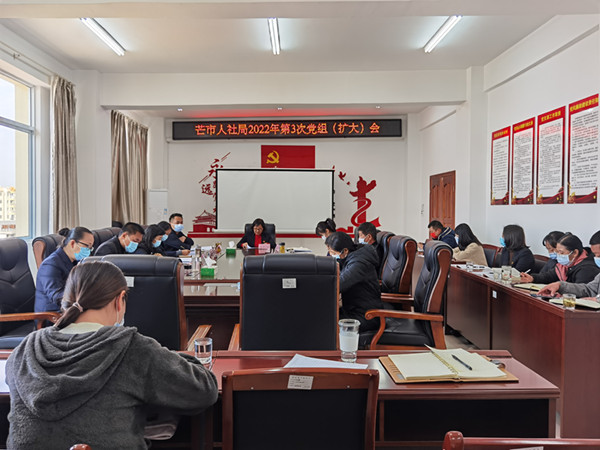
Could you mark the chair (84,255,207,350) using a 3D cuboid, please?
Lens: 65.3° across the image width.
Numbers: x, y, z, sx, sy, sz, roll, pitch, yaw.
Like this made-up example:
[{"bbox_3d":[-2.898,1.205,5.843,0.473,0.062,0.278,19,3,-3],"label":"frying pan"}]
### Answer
[{"bbox_3d":[-0.897,0.738,2.751,0.650,1.160,0.680,0,2,-1],"label":"chair"}]

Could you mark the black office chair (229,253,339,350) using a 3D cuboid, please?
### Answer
[{"bbox_3d":[-0.060,0.718,2.730,0.630,1.150,0.700,0,2,-1],"label":"black office chair"}]

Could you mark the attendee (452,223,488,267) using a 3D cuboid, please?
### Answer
[{"bbox_3d":[2.079,0.602,5.851,0.700,1.200,0.480,0,2,-1],"label":"attendee"}]

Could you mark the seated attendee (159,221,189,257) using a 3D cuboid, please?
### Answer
[{"bbox_3d":[-1.736,0.585,6.021,0.720,1.220,0.500,0,2,2],"label":"seated attendee"}]

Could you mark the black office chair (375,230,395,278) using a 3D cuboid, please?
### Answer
[{"bbox_3d":[0.636,0.654,4.992,0.680,1.160,0.650,0,2,2],"label":"black office chair"}]

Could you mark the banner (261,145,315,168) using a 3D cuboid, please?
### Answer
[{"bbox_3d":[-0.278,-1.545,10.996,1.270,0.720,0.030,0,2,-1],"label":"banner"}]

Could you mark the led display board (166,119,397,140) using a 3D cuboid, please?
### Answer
[{"bbox_3d":[-0.285,-2.180,10.550,5.150,0.420,0.110,0,2,-1],"label":"led display board"}]

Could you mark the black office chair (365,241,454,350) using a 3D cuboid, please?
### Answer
[{"bbox_3d":[0.793,0.702,3.716,0.680,1.160,0.650,0,2,5],"label":"black office chair"}]

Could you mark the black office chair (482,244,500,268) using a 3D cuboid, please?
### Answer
[{"bbox_3d":[2.190,0.695,5.950,0.570,0.920,0.500,0,2,-1],"label":"black office chair"}]

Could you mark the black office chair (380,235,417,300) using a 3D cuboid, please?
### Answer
[{"bbox_3d":[0.640,0.657,4.280,0.710,1.140,0.610,0,2,-3],"label":"black office chair"}]

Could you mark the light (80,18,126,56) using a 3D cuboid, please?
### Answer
[{"bbox_3d":[-2.260,-2.220,5.480,0.125,0.090,1.220,0,2,-1],"label":"light"}]

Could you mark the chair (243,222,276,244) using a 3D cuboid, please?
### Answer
[{"bbox_3d":[-0.610,0.535,7.350,0.600,1.120,0.680,0,2,-1],"label":"chair"}]

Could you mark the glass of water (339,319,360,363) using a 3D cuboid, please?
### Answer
[{"bbox_3d":[0.201,0.471,1.900,0.087,0.157,0.087,0,2,-1],"label":"glass of water"}]

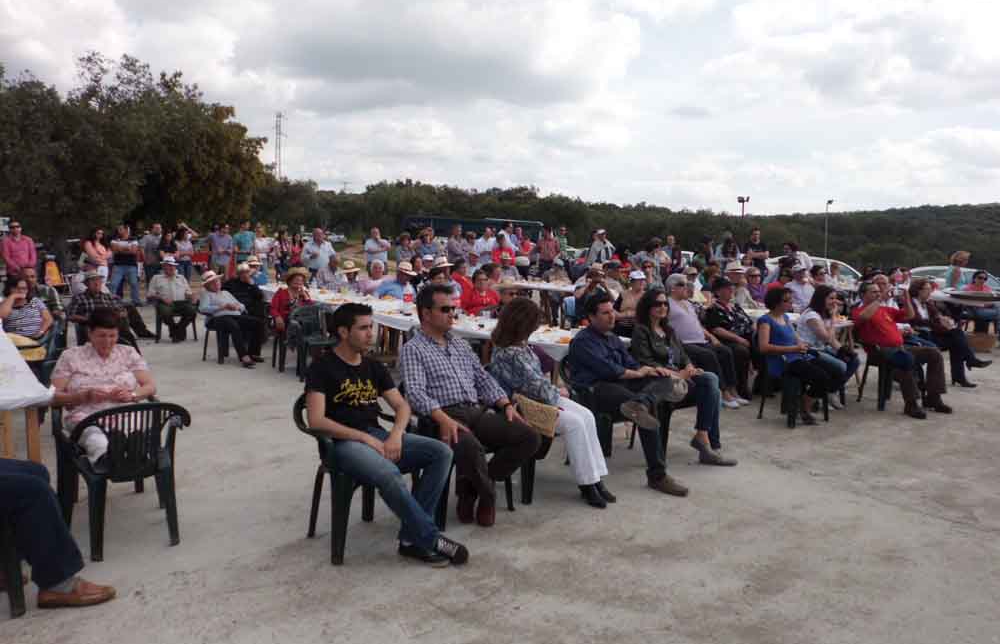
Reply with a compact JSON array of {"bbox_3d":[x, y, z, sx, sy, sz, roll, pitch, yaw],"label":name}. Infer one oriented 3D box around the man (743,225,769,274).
[{"bbox_3d":[4.669,-0.832,13.694,0.540,1.770,0.360,0,7,-3],"label":"man"}]

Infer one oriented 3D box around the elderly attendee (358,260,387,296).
[{"bbox_3d":[-1.774,-0.224,10.700,0.550,1.270,0.720,0,7,-9],"label":"elderly attendee"}]

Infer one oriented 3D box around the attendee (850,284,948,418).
[{"bbox_3d":[4.046,0.245,7.569,0.600,1.260,0.880,-2,7,-29],"label":"attendee"}]

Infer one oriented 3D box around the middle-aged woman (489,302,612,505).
[{"bbox_3d":[0.345,0.489,4.803,0.820,1.240,0.500,6,9,37],"label":"middle-aged woman"}]

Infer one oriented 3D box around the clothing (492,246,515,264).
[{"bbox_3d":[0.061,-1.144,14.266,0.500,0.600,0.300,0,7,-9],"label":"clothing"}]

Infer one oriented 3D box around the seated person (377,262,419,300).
[{"bbox_3d":[-1.338,-0.156,10.100,0.550,1.290,0.750,-3,8,-30],"label":"seated person"}]

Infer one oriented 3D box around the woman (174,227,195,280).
[{"bbox_3d":[-6.847,-1.164,16.300,0.480,1.660,0.380,-2,7,-27],"label":"woman"}]

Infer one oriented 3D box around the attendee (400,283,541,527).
[{"bbox_3d":[-0.155,0.475,4.419,0.680,1.350,0.740,-5,9,-38],"label":"attendee"}]

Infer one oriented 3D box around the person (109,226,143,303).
[{"bbox_3d":[-7.980,-1.235,16.050,0.600,1.740,0.420,-3,8,-30],"label":"person"}]

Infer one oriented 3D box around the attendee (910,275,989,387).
[{"bbox_3d":[5.119,0.097,8.598,0.870,1.200,0.520,6,9,39],"label":"attendee"}]

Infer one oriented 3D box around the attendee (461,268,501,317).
[{"bbox_3d":[-0.193,0.031,8.800,0.500,1.260,0.720,0,7,-14],"label":"attendee"}]

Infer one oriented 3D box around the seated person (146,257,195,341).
[{"bbox_3d":[-4.796,-0.311,11.000,0.600,1.250,0.780,-2,7,-25],"label":"seated person"}]

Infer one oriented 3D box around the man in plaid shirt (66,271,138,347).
[{"bbox_3d":[-5.038,-0.108,9.543,0.580,1.180,0.850,-5,8,-43],"label":"man in plaid shirt"}]

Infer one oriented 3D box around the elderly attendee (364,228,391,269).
[{"bbox_3d":[-2.316,-0.875,14.200,0.520,1.750,0.400,0,7,-12],"label":"elderly attendee"}]

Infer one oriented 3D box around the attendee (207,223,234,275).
[{"bbox_3d":[-6.678,-1.459,17.947,0.550,1.730,0.360,-2,7,-27],"label":"attendee"}]

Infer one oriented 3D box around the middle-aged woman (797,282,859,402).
[{"bbox_3d":[3.346,0.256,7.650,0.460,1.220,0.700,-4,8,-37],"label":"middle-aged woman"}]

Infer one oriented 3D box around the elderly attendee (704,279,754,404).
[{"bbox_3d":[2.357,0.212,7.616,0.550,1.250,0.800,-3,7,-33],"label":"elderly attendee"}]

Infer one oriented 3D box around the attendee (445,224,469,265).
[{"bbox_3d":[-0.836,-1.007,14.792,0.480,1.800,0.380,-4,9,-40],"label":"attendee"}]

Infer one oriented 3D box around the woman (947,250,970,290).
[{"bbox_3d":[6.853,-0.313,11.336,0.380,1.550,0.480,5,8,30],"label":"woman"}]

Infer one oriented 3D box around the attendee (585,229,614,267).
[{"bbox_3d":[2.314,-1.253,17.466,0.560,1.740,0.420,0,6,-9],"label":"attendee"}]

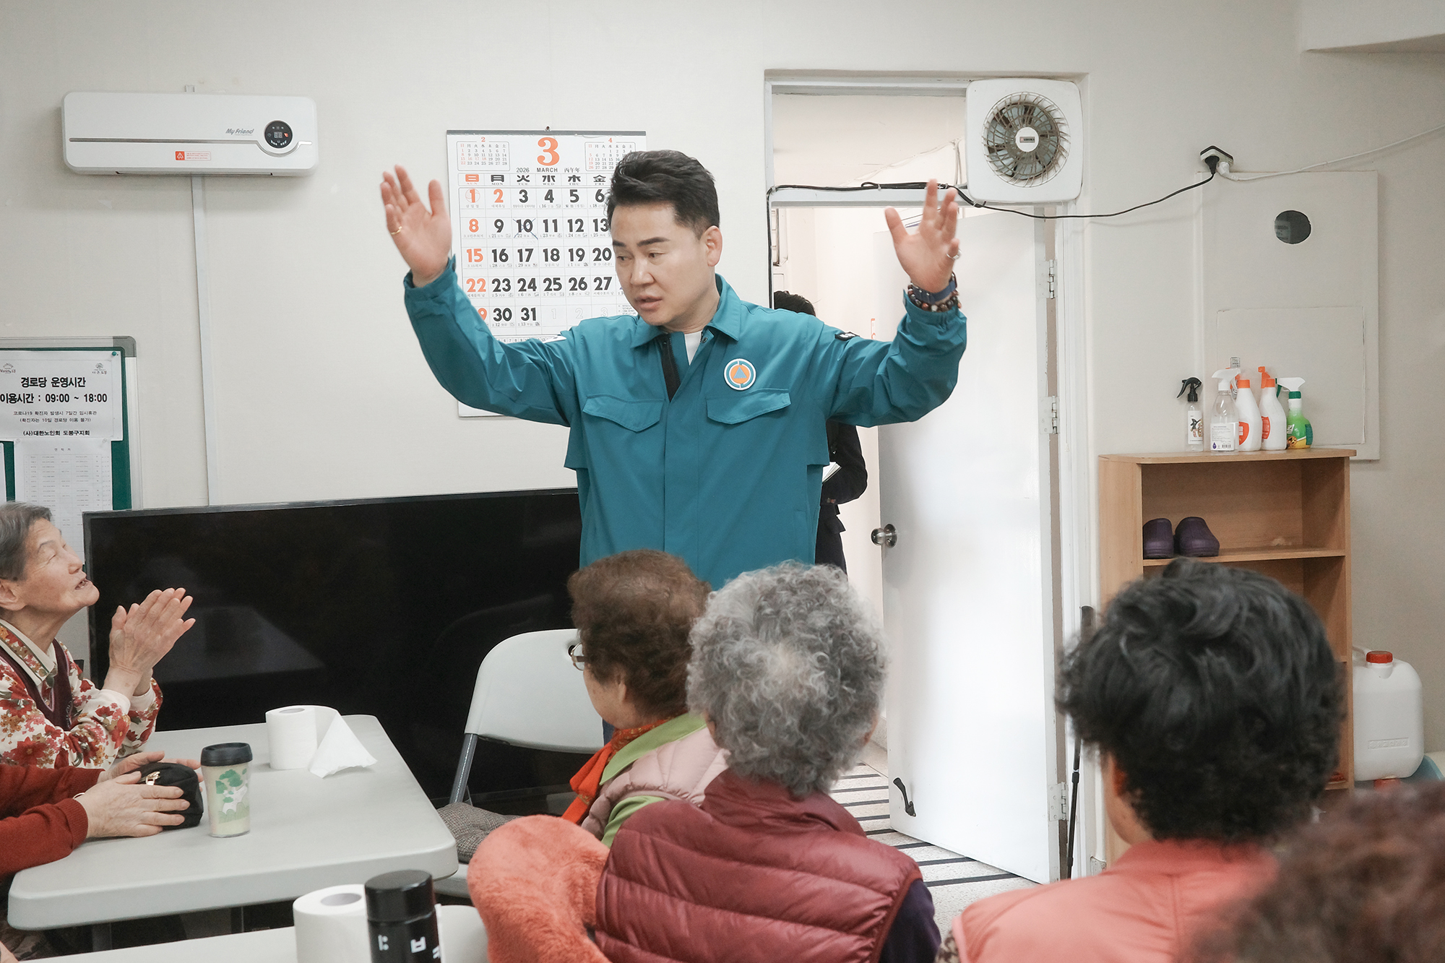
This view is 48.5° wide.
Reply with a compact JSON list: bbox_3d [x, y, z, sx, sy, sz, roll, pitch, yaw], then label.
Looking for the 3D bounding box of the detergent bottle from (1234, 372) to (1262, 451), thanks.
[{"bbox_3d":[1.535,-0.209,4.700,0.073,0.237,0.096,1,4,43],"label":"detergent bottle"}]

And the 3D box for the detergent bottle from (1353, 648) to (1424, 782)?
[{"bbox_3d":[1.906,0.679,4.784,0.227,0.371,0.263,-2,3,-12],"label":"detergent bottle"}]

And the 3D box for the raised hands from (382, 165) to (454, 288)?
[{"bbox_3d":[-0.443,-0.372,2.340,0.088,0.170,0.060,-15,7,-30],"label":"raised hands"}]

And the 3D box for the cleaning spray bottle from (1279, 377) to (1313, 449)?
[{"bbox_3d":[1.690,-0.201,4.735,0.111,0.209,0.066,-3,3,-22],"label":"cleaning spray bottle"}]

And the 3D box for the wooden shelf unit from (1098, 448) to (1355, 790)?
[{"bbox_3d":[1.481,0.531,4.699,0.692,1.235,0.263,-2,3,-12],"label":"wooden shelf unit"}]

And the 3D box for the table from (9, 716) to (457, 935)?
[{"bbox_3d":[-0.909,0.946,3.053,0.669,0.737,1.238,-3,3,-18],"label":"table"}]

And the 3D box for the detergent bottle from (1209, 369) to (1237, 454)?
[{"bbox_3d":[1.466,-0.207,4.685,0.089,0.239,0.069,-2,3,-7],"label":"detergent bottle"}]

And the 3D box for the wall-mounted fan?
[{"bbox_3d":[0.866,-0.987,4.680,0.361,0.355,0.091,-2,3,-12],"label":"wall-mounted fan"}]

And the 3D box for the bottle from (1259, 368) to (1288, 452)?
[{"bbox_3d":[1.617,-0.214,4.718,0.073,0.241,0.093,1,4,36],"label":"bottle"}]

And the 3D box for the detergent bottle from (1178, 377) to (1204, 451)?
[{"bbox_3d":[1.373,-0.195,4.706,0.076,0.219,0.051,-3,3,-17],"label":"detergent bottle"}]

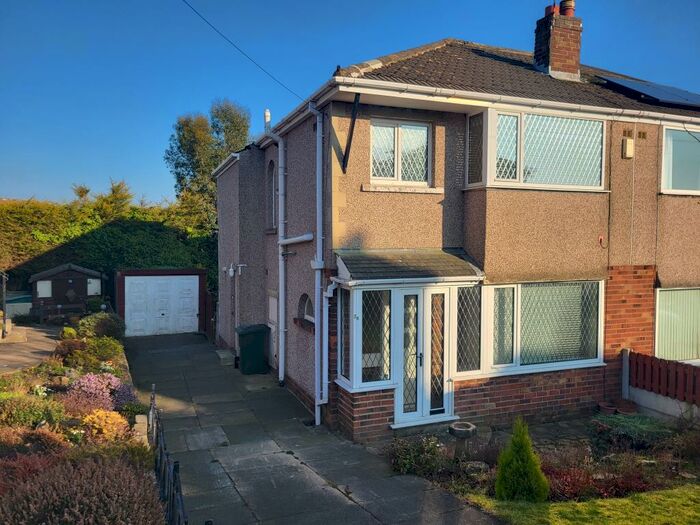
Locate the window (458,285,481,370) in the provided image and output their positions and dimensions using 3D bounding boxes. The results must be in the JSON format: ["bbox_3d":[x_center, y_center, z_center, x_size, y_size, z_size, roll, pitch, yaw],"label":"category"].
[{"bbox_3d":[1.906,1.080,8.488,0.463,1.375,0.070,-1,3,-21],"label":"window"}]

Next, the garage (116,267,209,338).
[{"bbox_3d":[-7.047,1.202,19.586,2.773,2.175,5.000,-1,3,-21],"label":"garage"}]

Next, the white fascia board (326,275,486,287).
[{"bbox_3d":[0.923,0.278,8.341,2.303,0.120,0.817,-1,3,-21],"label":"white fascia board"}]

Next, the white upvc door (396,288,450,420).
[{"bbox_3d":[1.103,1.387,7.904,0.959,2.057,0.090,-1,4,-21],"label":"white upvc door"}]

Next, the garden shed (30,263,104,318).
[{"bbox_3d":[-10.286,1.028,19.532,2.388,2.048,2.200,-1,3,-21],"label":"garden shed"}]

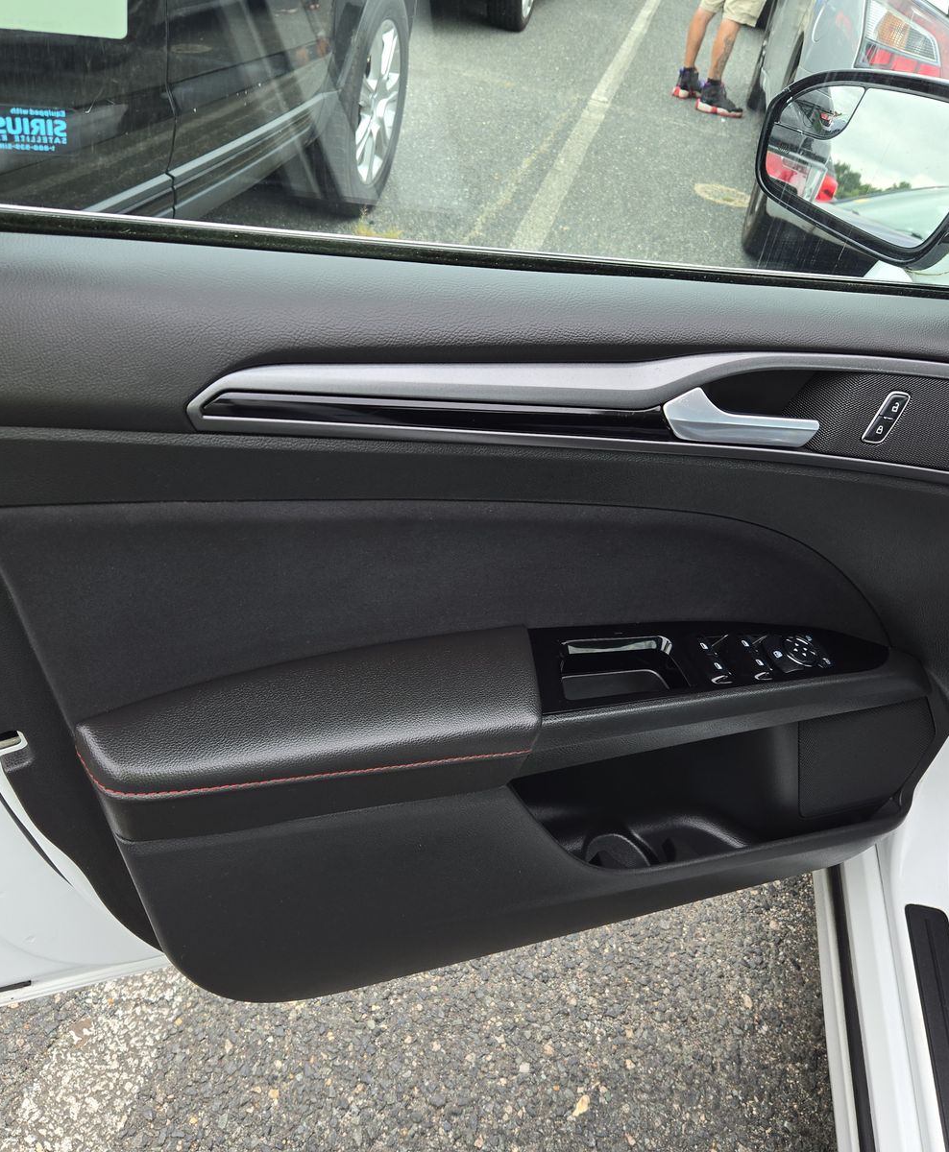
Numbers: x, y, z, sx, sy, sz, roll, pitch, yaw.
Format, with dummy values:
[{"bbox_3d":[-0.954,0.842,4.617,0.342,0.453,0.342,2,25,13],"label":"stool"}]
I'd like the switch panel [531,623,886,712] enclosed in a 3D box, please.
[{"bbox_3d":[0.194,0.070,0.876,0.345,0.040,0.098,-5,41,-21],"label":"switch panel"}]

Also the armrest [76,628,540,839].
[{"bbox_3d":[-0.107,0.109,0.758,0.345,0.068,0.116,-5,41,-21],"label":"armrest"}]

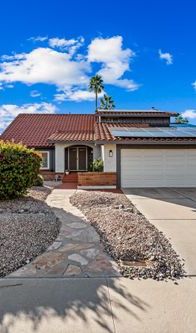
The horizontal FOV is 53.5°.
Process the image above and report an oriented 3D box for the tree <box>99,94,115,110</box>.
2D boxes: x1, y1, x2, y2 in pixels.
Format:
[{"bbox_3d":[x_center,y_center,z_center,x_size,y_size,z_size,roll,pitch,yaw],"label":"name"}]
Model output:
[{"bbox_3d":[1.810,-6.670,39.000,3.300,15.540,3.300,0,0,0],"label":"tree"}]

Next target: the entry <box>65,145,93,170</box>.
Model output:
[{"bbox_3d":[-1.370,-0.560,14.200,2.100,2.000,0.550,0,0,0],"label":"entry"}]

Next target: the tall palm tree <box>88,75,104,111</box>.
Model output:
[{"bbox_3d":[-0.310,-8.860,40.000,3.100,19.930,3.100,0,0,0],"label":"tall palm tree"}]

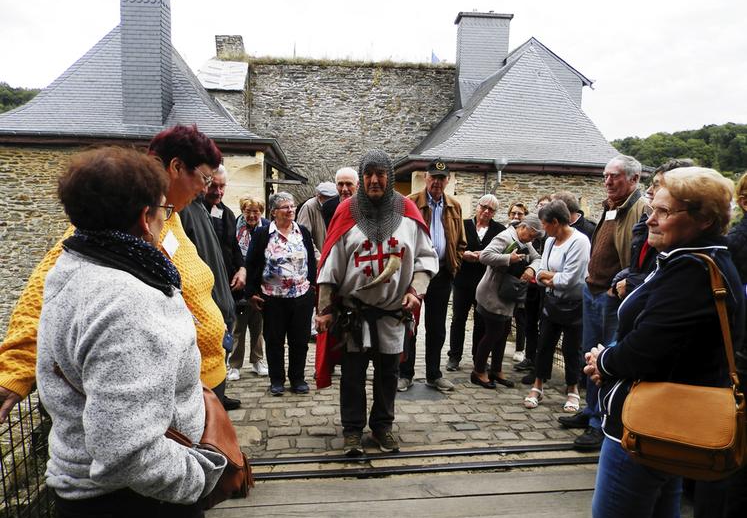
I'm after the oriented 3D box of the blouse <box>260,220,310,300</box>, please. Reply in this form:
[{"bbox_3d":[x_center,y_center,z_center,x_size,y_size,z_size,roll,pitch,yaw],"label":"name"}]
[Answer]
[{"bbox_3d":[-0.717,0.004,4.420,0.460,0.620,0.300,0,5,-12],"label":"blouse"}]

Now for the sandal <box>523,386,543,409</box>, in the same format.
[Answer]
[{"bbox_3d":[1.238,1.068,4.155,0.095,0.100,0.245,4,6,37],"label":"sandal"}]

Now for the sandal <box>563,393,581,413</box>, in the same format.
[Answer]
[{"bbox_3d":[1.523,1.076,4.112,0.098,0.090,0.245,3,6,25],"label":"sandal"}]

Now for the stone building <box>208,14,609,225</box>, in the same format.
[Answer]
[{"bbox_3d":[0.589,-3.018,12.785,9.800,6.700,6.500,0,5,-6],"label":"stone building"}]

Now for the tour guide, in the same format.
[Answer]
[{"bbox_3d":[0.012,0.262,3.309,0.740,1.810,0.460,1,5,0],"label":"tour guide"}]

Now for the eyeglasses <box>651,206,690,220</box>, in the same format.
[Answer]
[{"bbox_3d":[0.880,-0.137,1.526,0.140,0.042,0.137,-6,5,3],"label":"eyeglasses"}]

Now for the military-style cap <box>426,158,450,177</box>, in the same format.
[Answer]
[{"bbox_3d":[0.518,-0.729,4.320,0.190,0.150,0.260,0,5,-5],"label":"military-style cap"}]

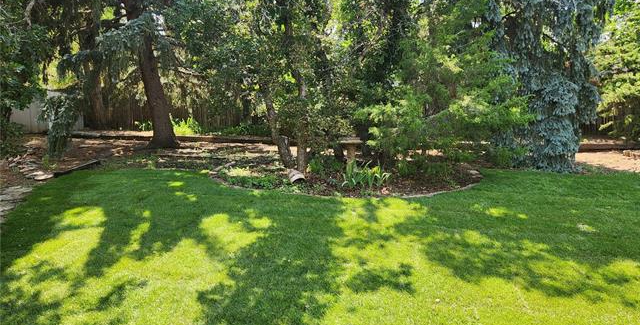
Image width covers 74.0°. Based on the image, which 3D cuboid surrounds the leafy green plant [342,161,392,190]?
[{"bbox_3d":[0.886,0.265,8.100,0.900,0.500,0.600,0,8,0],"label":"leafy green plant"}]

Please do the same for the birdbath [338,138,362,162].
[{"bbox_3d":[0.630,-0.130,8.800,0.500,0.720,0.500,0,9,0],"label":"birdbath"}]

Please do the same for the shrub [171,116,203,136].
[{"bbox_3d":[-4.980,-1.380,15.900,1.200,0.760,0.950,0,9,0],"label":"shrub"}]

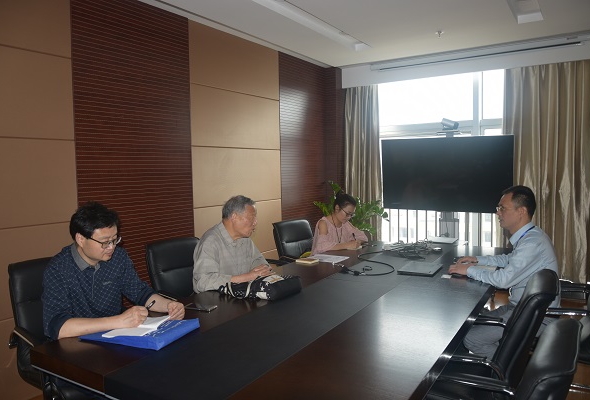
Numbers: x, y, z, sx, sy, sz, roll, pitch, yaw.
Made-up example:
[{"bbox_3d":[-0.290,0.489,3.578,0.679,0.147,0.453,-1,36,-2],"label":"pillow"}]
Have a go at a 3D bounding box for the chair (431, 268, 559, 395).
[{"bbox_3d":[0.806,0.765,2.000,0.650,0.970,0.600,2,5,32],"label":"chair"}]

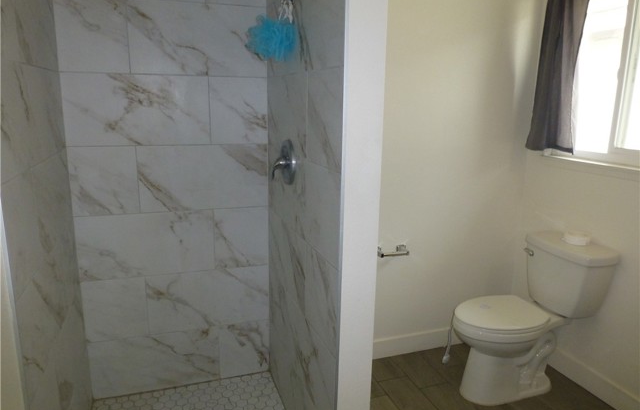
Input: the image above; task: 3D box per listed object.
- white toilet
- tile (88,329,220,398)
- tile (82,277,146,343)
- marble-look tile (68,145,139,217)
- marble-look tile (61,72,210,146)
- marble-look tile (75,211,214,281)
[{"bbox_3d":[0.993,0.591,2.187,0.735,0.765,0.430,-4,12,-21],"label":"white toilet"},{"bbox_3d":[-0.808,0.785,2.213,0.599,0.296,0.012,-3,12,-18],"label":"tile"},{"bbox_3d":[-0.963,0.496,2.101,0.266,0.305,0.012,-3,12,-18],"label":"tile"},{"bbox_3d":[-0.955,-0.107,1.977,0.268,0.305,0.012,-3,12,-18],"label":"marble-look tile"},{"bbox_3d":[-0.795,-0.417,1.965,0.597,0.305,0.012,-3,12,-18],"label":"marble-look tile"},{"bbox_3d":[-0.802,0.186,2.089,0.598,0.305,0.012,-3,12,-18],"label":"marble-look tile"}]

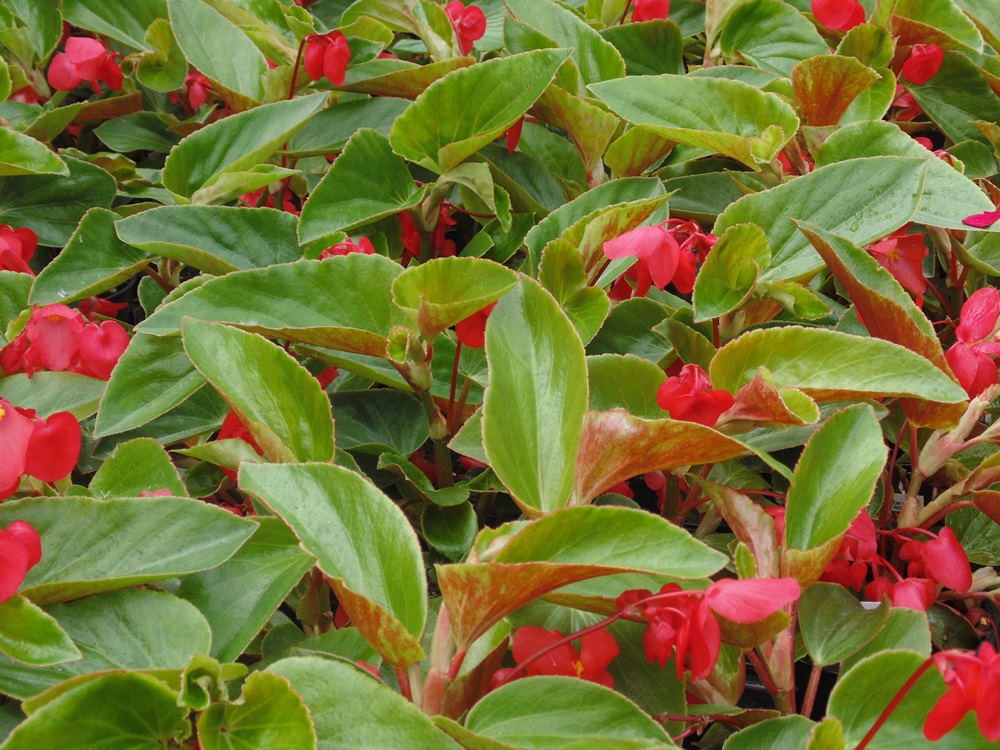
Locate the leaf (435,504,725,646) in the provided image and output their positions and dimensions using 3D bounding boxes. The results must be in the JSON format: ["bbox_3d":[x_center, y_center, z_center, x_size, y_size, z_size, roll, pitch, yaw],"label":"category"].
[{"bbox_3d":[0.034,0.082,0.775,0.118,0.048,0.043,0,35,0],"label":"leaf"}]

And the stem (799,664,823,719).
[{"bbox_3d":[0.132,0.136,0.800,0.004,0.032,0.005,9,34,-6],"label":"stem"}]

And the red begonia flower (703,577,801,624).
[{"bbox_3d":[0.095,0.085,0.710,0.035,0.015,0.019,7,31,6],"label":"red begonia flower"}]

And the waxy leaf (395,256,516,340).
[{"bbox_3d":[-0.023,-0.037,0.920,0.061,0.034,0.032,0,35,0],"label":"waxy leaf"}]

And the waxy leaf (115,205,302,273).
[{"bbox_3d":[-0.149,-0.069,0.960,0.096,0.016,0.040,7,35,5],"label":"waxy leaf"}]

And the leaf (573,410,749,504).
[{"bbox_3d":[0.084,0.042,0.955,0.096,0.038,0.035,6,31,3],"label":"leaf"}]

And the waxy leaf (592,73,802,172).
[{"bbox_3d":[0.126,-0.167,1.230,0.130,0.028,0.052,19,45,3],"label":"waxy leaf"}]

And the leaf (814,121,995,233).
[{"bbox_3d":[0.260,-0.126,1.200,0.118,0.022,0.060,13,47,-6],"label":"leaf"}]

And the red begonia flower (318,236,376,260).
[{"bbox_3d":[-0.081,-0.060,0.985,0.034,0.033,0.026,0,35,0],"label":"red begonia flower"}]

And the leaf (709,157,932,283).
[{"bbox_3d":[0.168,-0.079,0.970,0.112,0.014,0.052,-33,56,-17],"label":"leaf"}]

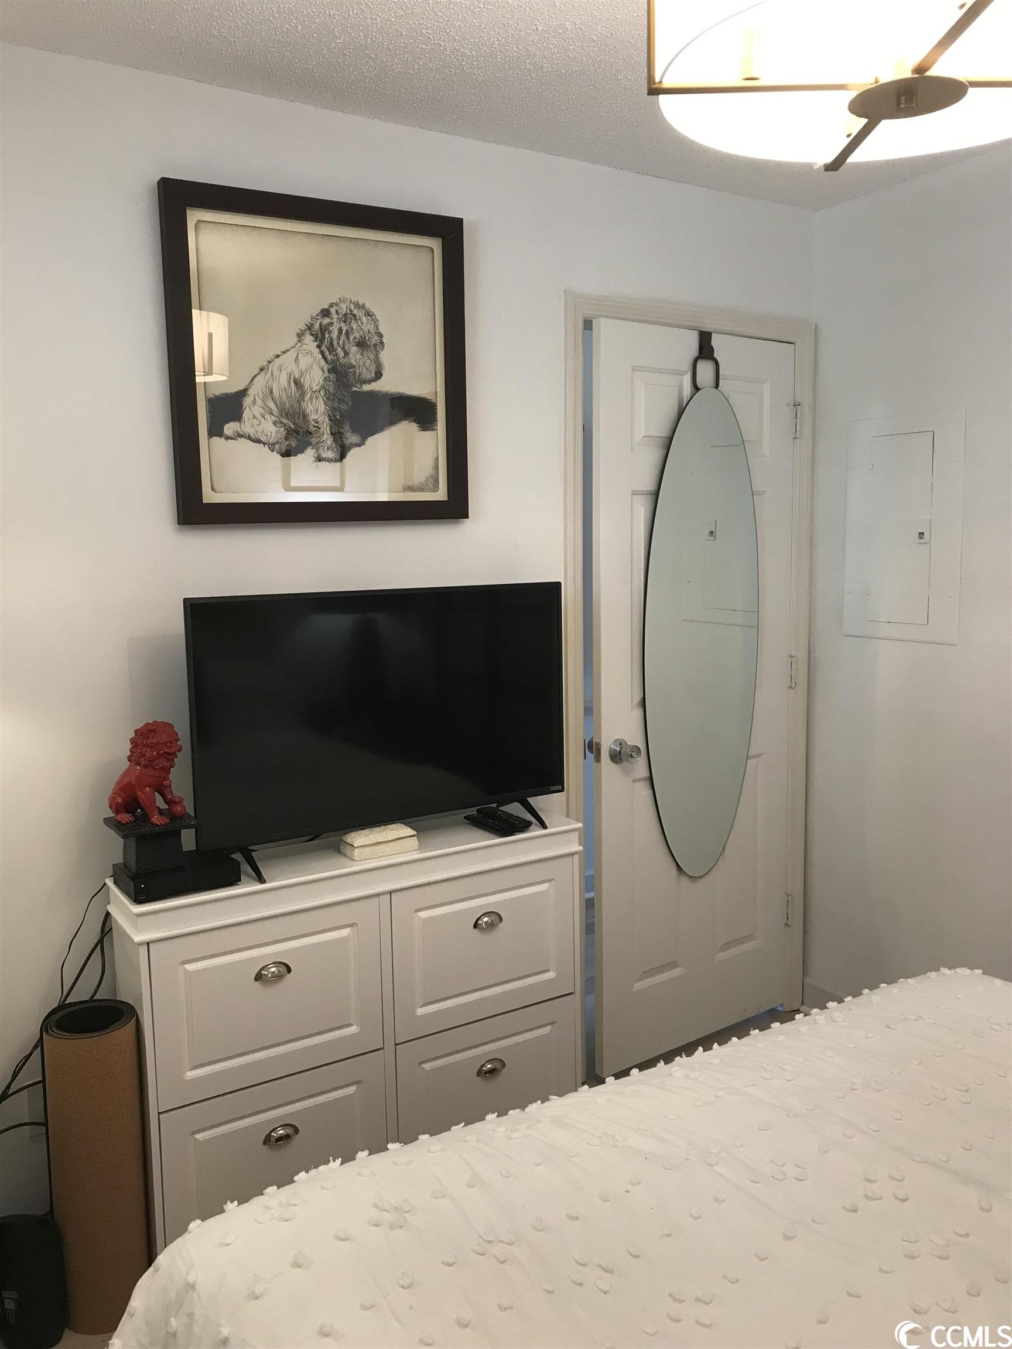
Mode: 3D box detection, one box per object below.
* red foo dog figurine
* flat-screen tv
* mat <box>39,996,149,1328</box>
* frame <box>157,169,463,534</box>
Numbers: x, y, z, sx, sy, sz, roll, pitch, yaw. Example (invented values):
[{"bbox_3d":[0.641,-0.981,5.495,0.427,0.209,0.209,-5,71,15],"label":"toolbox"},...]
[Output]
[{"bbox_3d":[-0.729,0.199,2.227,0.143,0.200,0.095,1,7,14],"label":"red foo dog figurine"},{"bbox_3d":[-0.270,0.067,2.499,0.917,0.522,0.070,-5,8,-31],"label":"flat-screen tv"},{"bbox_3d":[-0.803,0.969,2.163,0.177,0.603,0.177,-6,9,-32],"label":"mat"},{"bbox_3d":[-0.395,-0.684,2.415,0.686,0.686,0.040,-6,11,-32],"label":"frame"}]

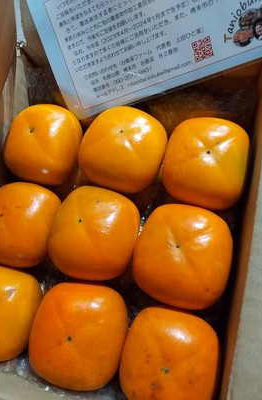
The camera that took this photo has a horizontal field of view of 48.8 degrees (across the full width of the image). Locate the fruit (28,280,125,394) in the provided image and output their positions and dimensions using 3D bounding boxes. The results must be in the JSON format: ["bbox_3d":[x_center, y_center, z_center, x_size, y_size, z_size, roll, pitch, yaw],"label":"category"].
[{"bbox_3d":[-0.043,0.112,0.243,0.079,0.055,0.079,9,77,14],"label":"fruit"}]

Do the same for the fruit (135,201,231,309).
[{"bbox_3d":[0.043,0.046,0.243,0.082,0.057,0.082,9,77,14],"label":"fruit"}]

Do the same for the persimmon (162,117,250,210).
[{"bbox_3d":[0.068,-0.032,0.261,0.078,0.055,0.078,9,77,14],"label":"persimmon"}]

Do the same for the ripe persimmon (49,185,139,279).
[{"bbox_3d":[-0.033,0.029,0.263,0.081,0.057,0.081,9,77,14],"label":"ripe persimmon"}]

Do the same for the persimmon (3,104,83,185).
[{"bbox_3d":[-0.089,-0.057,0.299,0.079,0.056,0.079,9,77,14],"label":"persimmon"}]

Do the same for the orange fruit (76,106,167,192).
[{"bbox_3d":[-0.007,-0.048,0.279,0.082,0.058,0.082,9,77,14],"label":"orange fruit"}]

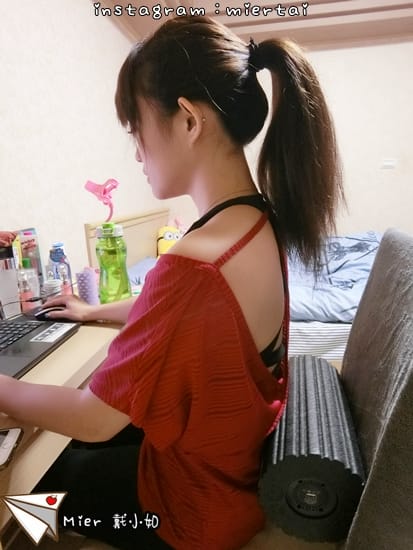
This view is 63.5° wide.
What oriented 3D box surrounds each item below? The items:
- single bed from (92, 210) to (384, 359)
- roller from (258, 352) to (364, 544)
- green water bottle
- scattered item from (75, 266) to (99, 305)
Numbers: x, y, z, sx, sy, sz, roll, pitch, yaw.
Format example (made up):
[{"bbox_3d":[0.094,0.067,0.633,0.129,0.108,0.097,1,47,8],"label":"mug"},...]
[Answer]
[{"bbox_3d":[0.515,0.102,1.964,2.050,0.870,1.080,3,15,13],"label":"single bed"},{"bbox_3d":[0.187,0.283,0.601,0.150,0.150,0.300,3,15,14],"label":"roller"},{"bbox_3d":[-0.246,-0.025,0.878,0.081,0.220,0.081,-5,15,-15],"label":"green water bottle"},{"bbox_3d":[-0.307,0.034,0.871,0.050,0.110,0.052,-4,15,-13],"label":"scattered item"}]

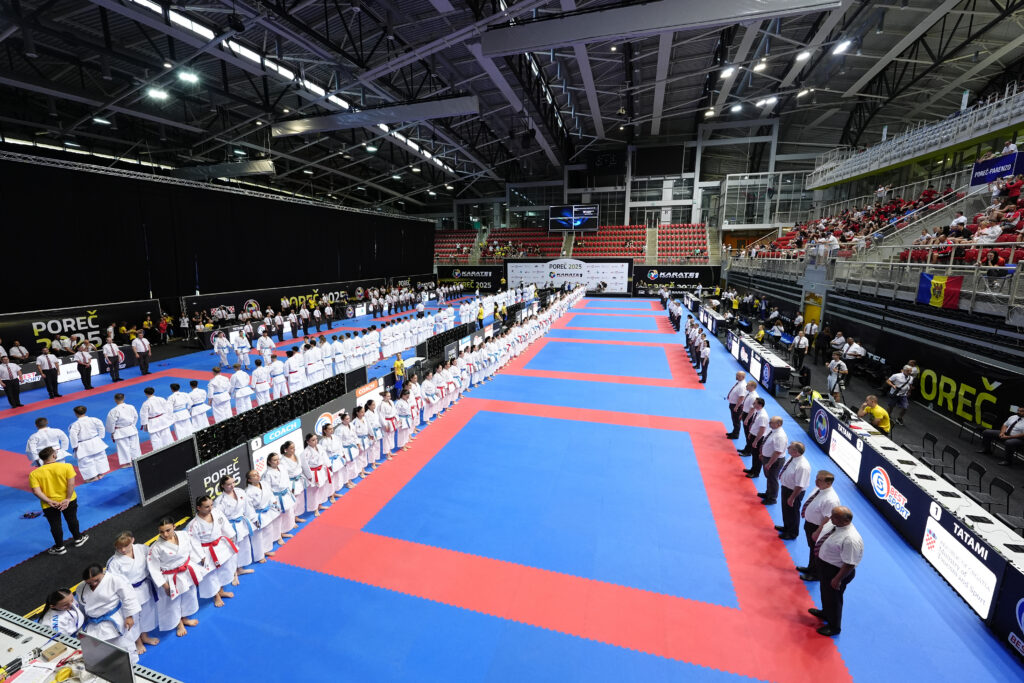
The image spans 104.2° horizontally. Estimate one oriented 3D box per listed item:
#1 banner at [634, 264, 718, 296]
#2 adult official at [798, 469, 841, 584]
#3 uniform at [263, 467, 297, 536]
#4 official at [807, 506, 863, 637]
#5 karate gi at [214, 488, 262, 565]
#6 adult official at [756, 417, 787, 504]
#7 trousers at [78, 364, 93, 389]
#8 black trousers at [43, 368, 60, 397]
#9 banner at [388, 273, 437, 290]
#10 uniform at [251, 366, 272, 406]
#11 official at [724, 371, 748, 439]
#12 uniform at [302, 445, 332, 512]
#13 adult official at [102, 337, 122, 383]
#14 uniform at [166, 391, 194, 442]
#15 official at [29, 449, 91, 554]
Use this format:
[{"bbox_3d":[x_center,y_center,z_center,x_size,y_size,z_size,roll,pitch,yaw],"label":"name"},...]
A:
[{"bbox_3d":[18.153,-6.511,44.394,8.888,3.585,0.081,3,12,17],"label":"banner"},{"bbox_3d":[4.501,2.654,5.828,0.424,1.706,0.548,3,12,17],"label":"adult official"},{"bbox_3d":[-4.072,2.753,6.914,0.357,1.265,0.490,3,12,17],"label":"uniform"},{"bbox_3d":[4.176,2.892,5.066,0.479,1.714,0.541,3,12,17],"label":"official"},{"bbox_3d":[-4.151,2.856,6.103,0.364,1.270,0.529,3,12,17],"label":"karate gi"},{"bbox_3d":[5.102,2.307,7.781,0.439,1.734,0.551,3,12,17],"label":"adult official"},{"bbox_3d":[-16.547,1.338,15.478,0.275,0.898,0.388,3,12,17],"label":"trousers"},{"bbox_3d":[-16.357,1.482,14.151,0.300,1.030,0.400,3,12,17],"label":"black trousers"},{"bbox_3d":[-12.175,-7.022,51.053,0.102,2.754,10.812,3,12,17],"label":"banner"},{"bbox_3d":[-8.353,1.459,13.239,0.357,1.336,0.581,3,12,17],"label":"uniform"},{"bbox_3d":[5.966,1.677,10.562,0.439,1.816,0.530,3,12,17],"label":"official"},{"bbox_3d":[-3.710,2.562,7.564,0.334,1.317,0.486,3,12,17],"label":"uniform"},{"bbox_3d":[-16.300,0.752,16.269,0.384,1.794,0.560,3,12,17],"label":"adult official"},{"bbox_3d":[-8.888,1.972,10.720,0.382,1.268,0.563,3,12,17],"label":"uniform"},{"bbox_3d":[-7.483,2.608,6.616,0.364,1.824,0.566,10,16,42],"label":"official"}]

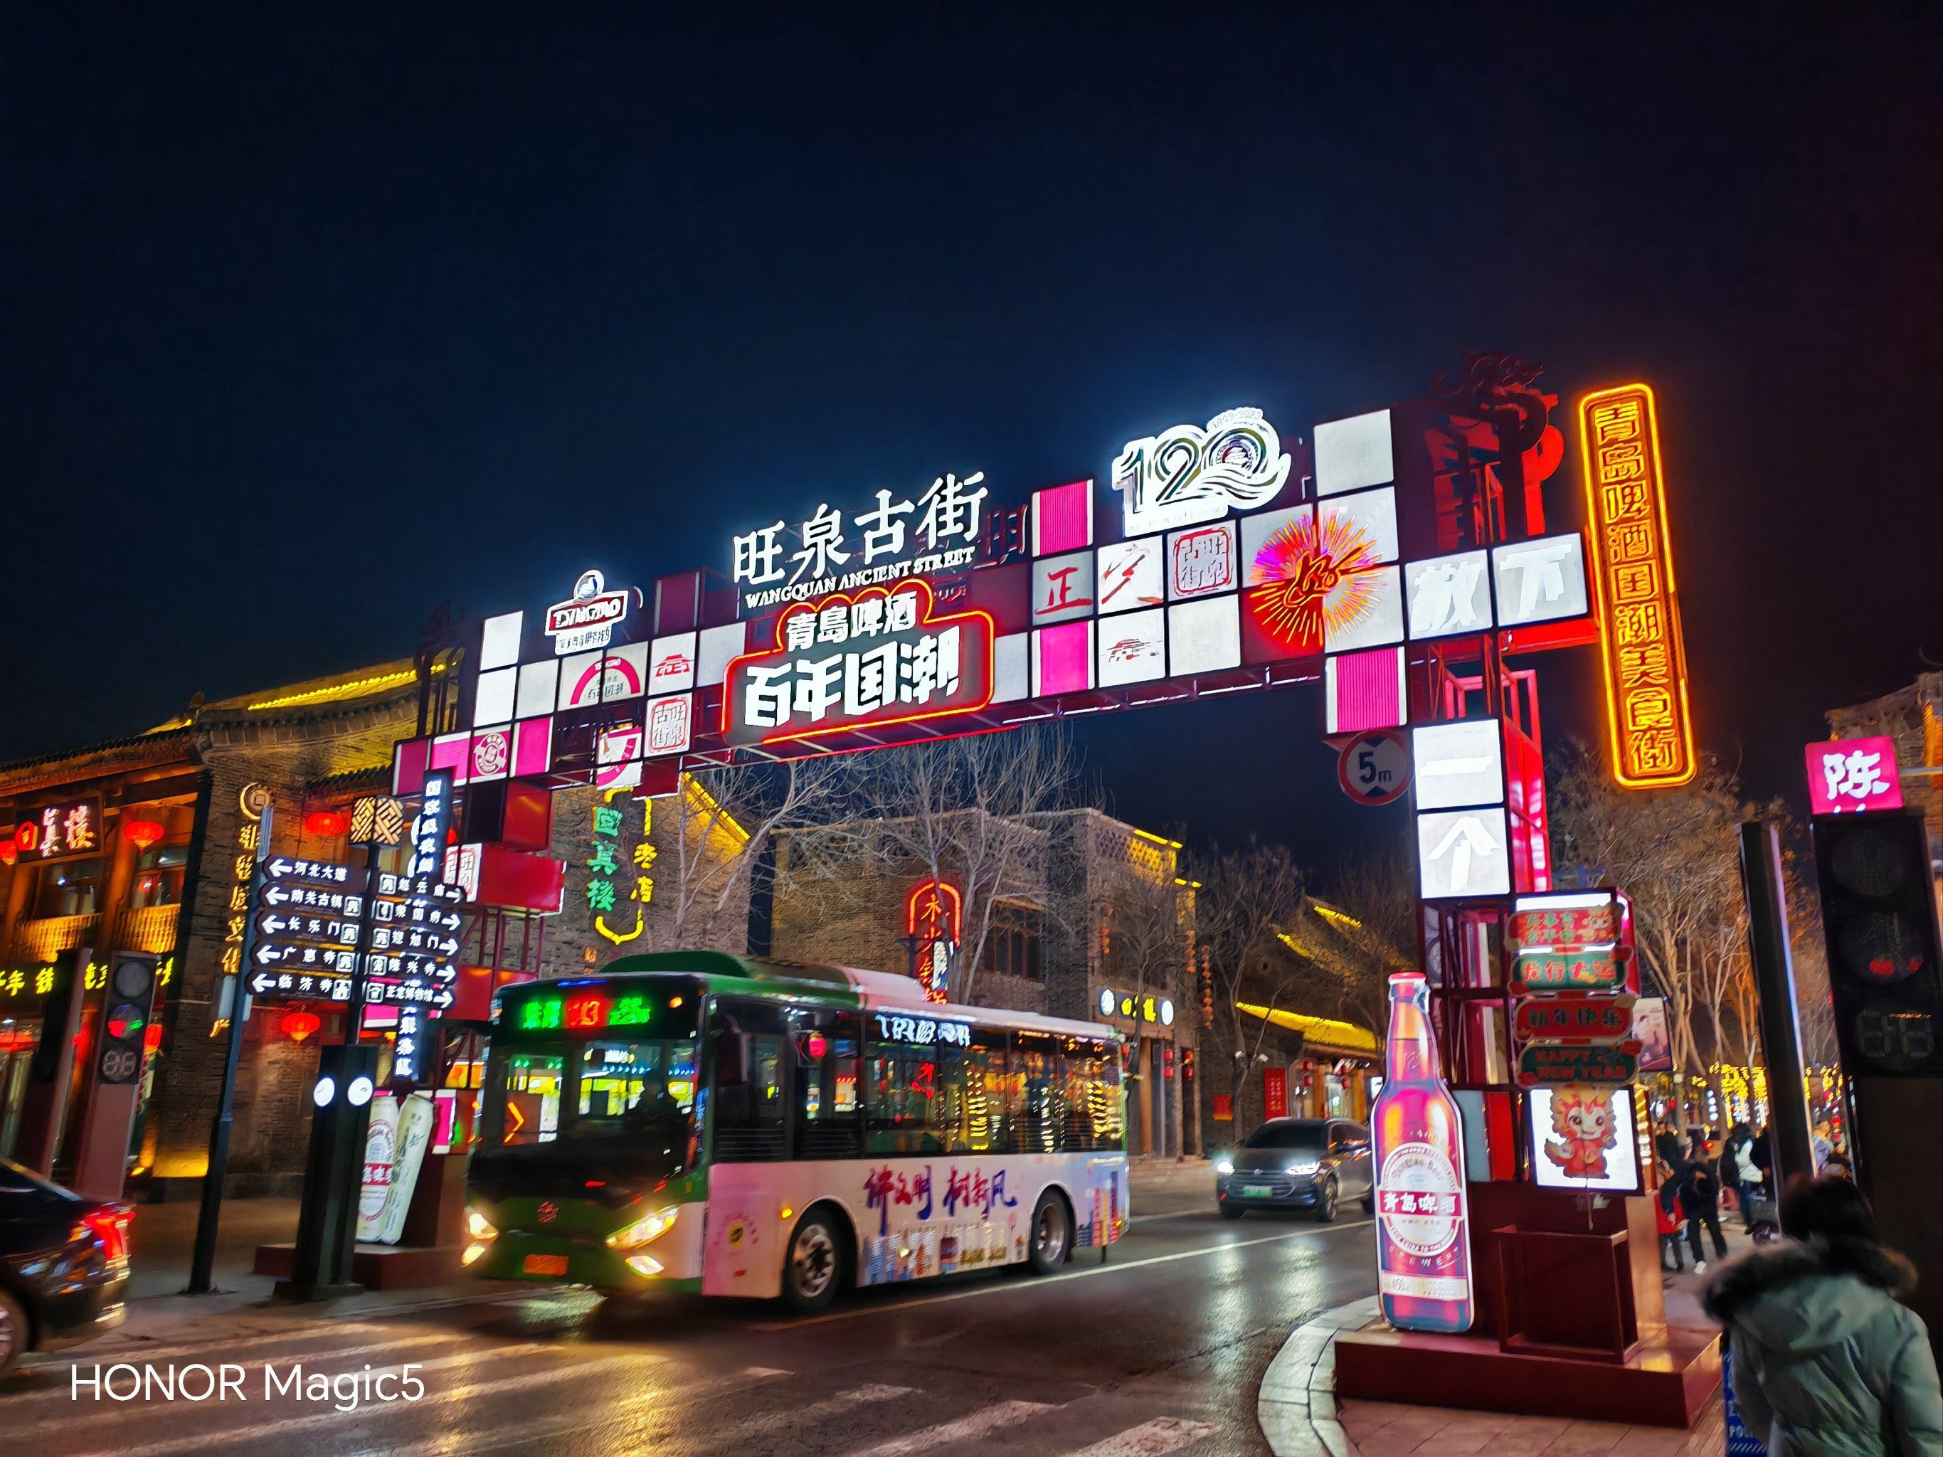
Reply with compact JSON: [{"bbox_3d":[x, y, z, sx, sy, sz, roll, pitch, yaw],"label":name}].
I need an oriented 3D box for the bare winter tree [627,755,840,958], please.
[{"bbox_3d":[-3.640,3.145,20.991,3.800,7.400,3.800,-8,-17,31],"label":"bare winter tree"}]

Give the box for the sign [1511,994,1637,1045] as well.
[{"bbox_3d":[4.038,1.940,10.165,0.773,0.314,0.060,-8,-17,31],"label":"sign"}]

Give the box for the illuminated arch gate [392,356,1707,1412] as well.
[{"bbox_3d":[-0.893,1.225,13.704,13.755,7.677,2.100,-8,-17,31],"label":"illuminated arch gate"}]

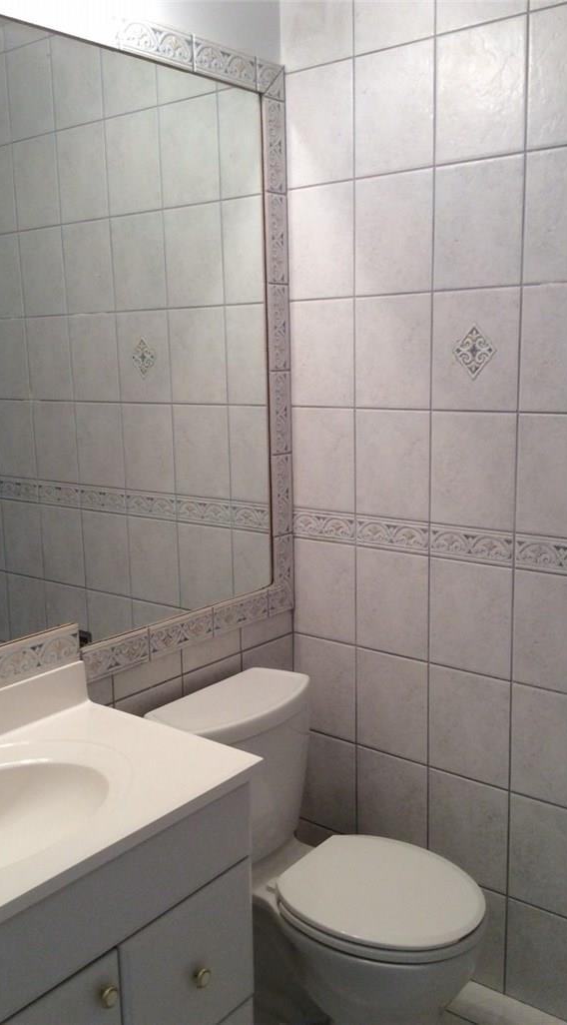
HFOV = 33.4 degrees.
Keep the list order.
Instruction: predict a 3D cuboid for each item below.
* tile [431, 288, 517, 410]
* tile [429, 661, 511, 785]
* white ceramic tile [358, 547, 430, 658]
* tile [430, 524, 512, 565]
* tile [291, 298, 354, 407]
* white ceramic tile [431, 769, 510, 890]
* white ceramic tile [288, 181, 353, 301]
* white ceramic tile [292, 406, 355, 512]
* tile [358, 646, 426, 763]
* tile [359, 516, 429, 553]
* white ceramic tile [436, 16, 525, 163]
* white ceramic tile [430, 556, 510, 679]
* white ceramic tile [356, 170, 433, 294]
[{"bbox_3d":[0.402,-0.339,1.974,0.201,0.249,0.009,7,13,39],"label":"tile"},{"bbox_3d":[0.416,0.474,2.107,0.200,0.247,0.010,7,13,39],"label":"tile"},{"bbox_3d":[0.254,0.209,2.191,0.200,0.247,0.010,7,13,39],"label":"white ceramic tile"},{"bbox_3d":[0.408,0.068,2.032,0.200,0.069,0.010,7,13,39],"label":"tile"},{"bbox_3d":[0.092,-0.372,2.213,0.188,0.247,0.010,7,13,39],"label":"tile"},{"bbox_3d":[0.420,0.720,2.145,0.200,0.247,0.010,7,13,39],"label":"white ceramic tile"},{"bbox_3d":[0.088,-0.625,2.183,0.187,0.249,0.009,7,13,39],"label":"white ceramic tile"},{"bbox_3d":[0.097,-0.128,2.254,0.186,0.247,0.010,7,13,39],"label":"white ceramic tile"},{"bbox_3d":[0.260,0.458,2.245,0.201,0.249,0.009,7,13,39],"label":"tile"},{"bbox_3d":[0.253,0.050,2.173,0.201,0.070,0.009,7,13,39],"label":"tile"},{"bbox_3d":[0.391,-0.829,1.875,0.200,0.247,0.010,7,13,39],"label":"white ceramic tile"},{"bbox_3d":[0.413,0.230,2.073,0.201,0.249,0.009,7,13,39],"label":"white ceramic tile"},{"bbox_3d":[0.239,-0.601,2.045,0.200,0.247,0.010,7,13,39],"label":"white ceramic tile"}]

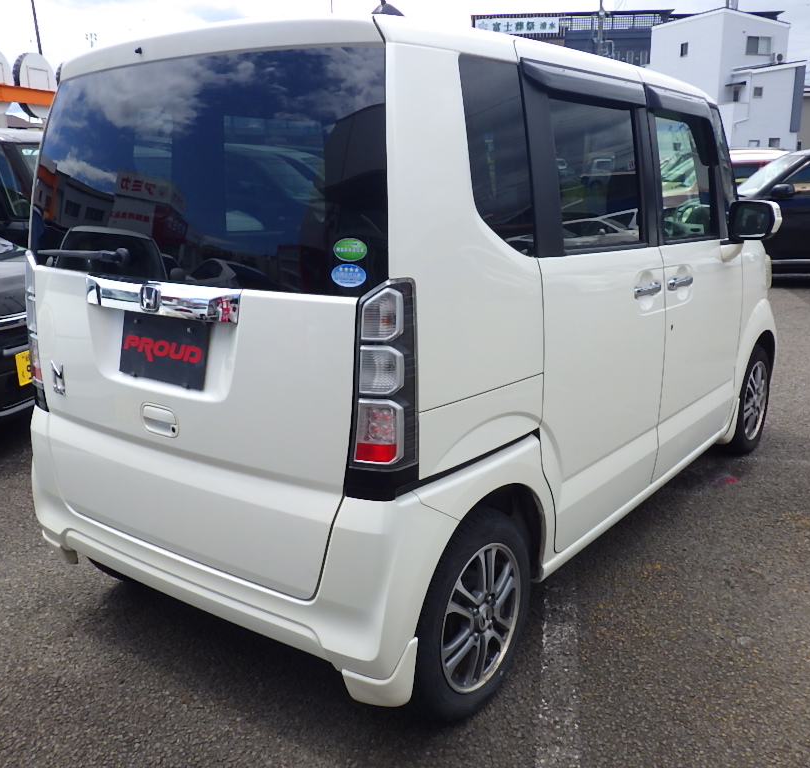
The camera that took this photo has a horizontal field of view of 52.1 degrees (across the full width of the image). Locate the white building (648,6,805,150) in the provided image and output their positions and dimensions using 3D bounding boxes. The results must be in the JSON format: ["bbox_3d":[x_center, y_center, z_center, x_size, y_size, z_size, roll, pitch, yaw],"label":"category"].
[{"bbox_3d":[19.300,-16.600,50.600,6.000,10.300,7.800,-6,15,-19],"label":"white building"}]

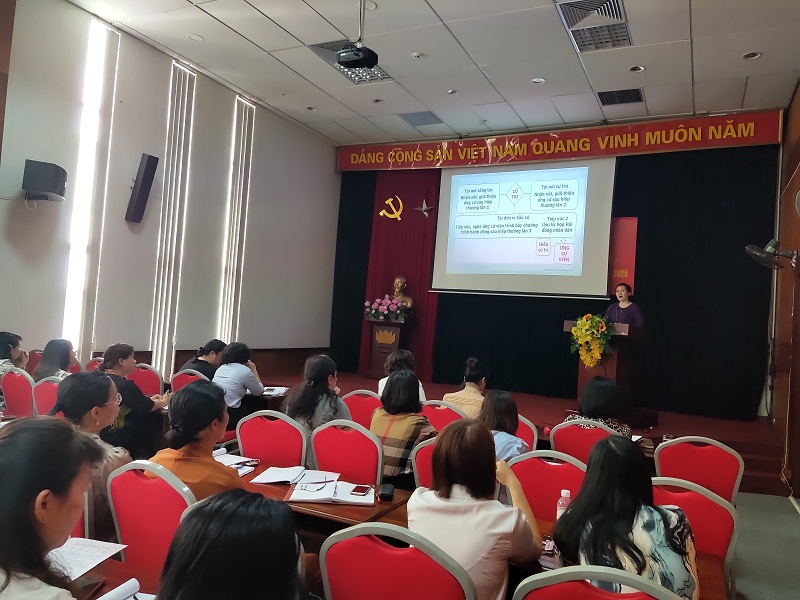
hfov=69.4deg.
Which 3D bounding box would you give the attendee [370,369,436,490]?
[{"bbox_3d":[0.001,0.970,3.231,0.460,1.170,0.620,3,-2,27],"label":"attendee"}]

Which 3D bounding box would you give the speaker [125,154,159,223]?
[{"bbox_3d":[-3.132,-1.349,7.025,0.115,0.830,0.145,19,5,25],"label":"speaker"}]

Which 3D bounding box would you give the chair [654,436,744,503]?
[{"bbox_3d":[1.839,1.283,3.625,0.460,0.930,0.570,4,-2,27],"label":"chair"}]

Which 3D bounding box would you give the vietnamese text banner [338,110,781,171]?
[{"bbox_3d":[1.989,-2.506,9.402,7.092,0.492,0.120,4,-2,27],"label":"vietnamese text banner"}]

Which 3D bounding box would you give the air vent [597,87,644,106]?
[{"bbox_3d":[2.998,-2.754,7.842,0.560,0.040,0.500,3,-2,27],"label":"air vent"}]

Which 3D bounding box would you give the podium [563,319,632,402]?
[{"bbox_3d":[2.485,0.868,7.326,0.760,1.150,0.520,4,-2,27],"label":"podium"}]

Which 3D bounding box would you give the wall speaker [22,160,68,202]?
[{"bbox_3d":[-3.587,-1.209,5.898,0.300,0.280,0.450,7,-2,-13],"label":"wall speaker"}]

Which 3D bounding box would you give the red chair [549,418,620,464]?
[{"bbox_3d":[1.281,1.249,3.950,0.460,0.930,0.570,4,-2,27],"label":"red chair"}]

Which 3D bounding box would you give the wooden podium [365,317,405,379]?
[{"bbox_3d":[-0.157,0.846,9.948,0.660,1.010,0.480,3,-2,27],"label":"wooden podium"}]

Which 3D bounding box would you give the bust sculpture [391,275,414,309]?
[{"bbox_3d":[0.034,-0.117,9.950,0.410,0.600,0.260,3,-2,27],"label":"bust sculpture"}]

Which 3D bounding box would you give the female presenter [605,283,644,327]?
[{"bbox_3d":[2.703,0.633,7.127,0.480,1.670,0.350,3,-2,27],"label":"female presenter"}]

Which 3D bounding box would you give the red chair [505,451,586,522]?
[{"bbox_3d":[0.782,1.188,2.954,0.460,0.930,0.570,4,-2,27],"label":"red chair"}]

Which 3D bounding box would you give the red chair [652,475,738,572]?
[{"bbox_3d":[1.188,1.195,2.536,0.465,0.930,0.570,3,-2,27],"label":"red chair"}]

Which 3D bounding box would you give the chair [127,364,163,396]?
[{"bbox_3d":[-2.121,1.035,5.219,0.465,0.930,0.570,3,-2,27],"label":"chair"}]

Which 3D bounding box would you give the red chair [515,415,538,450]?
[{"bbox_3d":[0.805,1.219,4.154,0.460,0.930,0.570,4,-2,27],"label":"red chair"}]

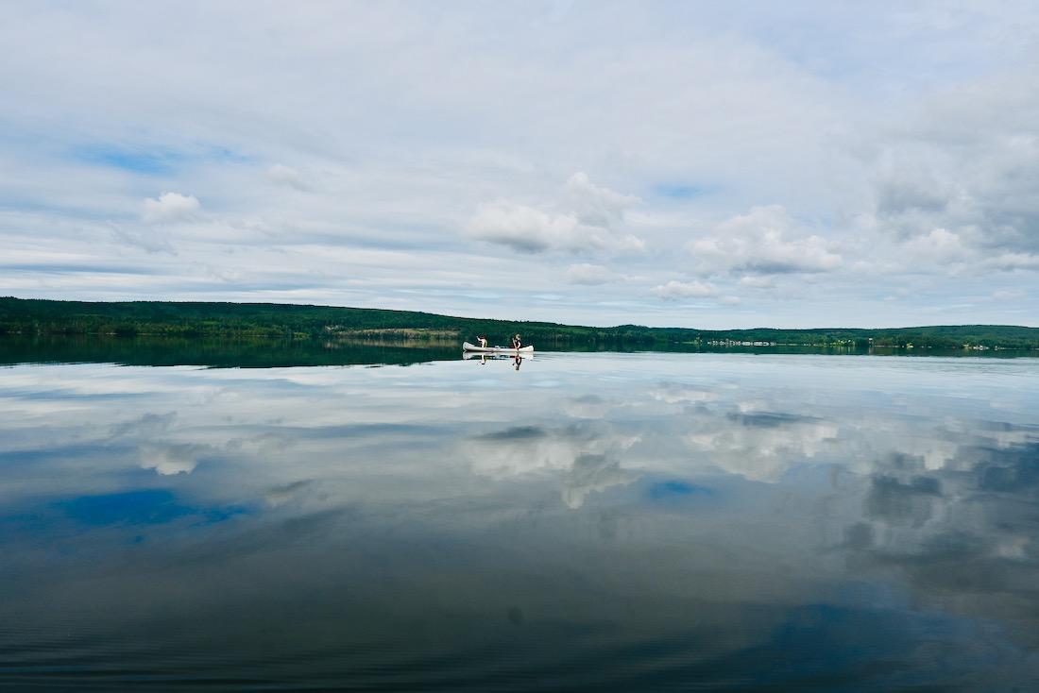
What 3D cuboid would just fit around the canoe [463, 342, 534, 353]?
[{"bbox_3d":[-1.461,0.145,48.500,5.000,0.600,0.880,3,0,-8],"label":"canoe"}]

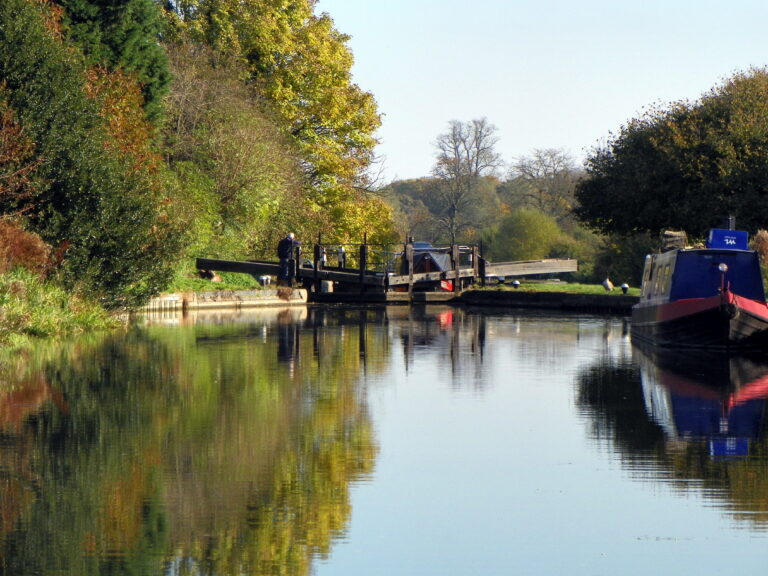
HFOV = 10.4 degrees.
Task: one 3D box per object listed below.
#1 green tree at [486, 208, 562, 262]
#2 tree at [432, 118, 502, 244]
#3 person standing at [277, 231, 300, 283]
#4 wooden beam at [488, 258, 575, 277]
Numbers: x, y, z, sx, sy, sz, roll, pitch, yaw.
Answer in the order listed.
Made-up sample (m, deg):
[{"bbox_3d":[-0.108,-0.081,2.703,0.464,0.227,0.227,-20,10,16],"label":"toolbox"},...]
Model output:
[{"bbox_3d":[8.666,-3.053,260.000,4.700,3.700,4.500,0,1,0],"label":"green tree"},{"bbox_3d":[8.319,-10.312,420.000,7.000,13.200,7.000,0,1,0],"label":"tree"},{"bbox_3d":[-3.058,-0.913,135.000,0.580,1.700,0.560,0,1,-31],"label":"person standing"},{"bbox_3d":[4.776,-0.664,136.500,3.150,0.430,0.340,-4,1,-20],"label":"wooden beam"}]

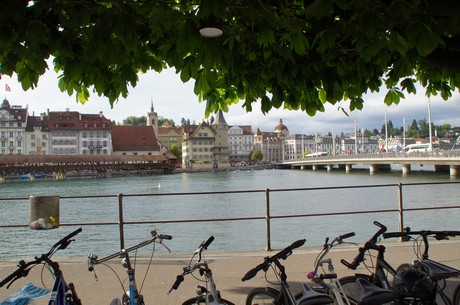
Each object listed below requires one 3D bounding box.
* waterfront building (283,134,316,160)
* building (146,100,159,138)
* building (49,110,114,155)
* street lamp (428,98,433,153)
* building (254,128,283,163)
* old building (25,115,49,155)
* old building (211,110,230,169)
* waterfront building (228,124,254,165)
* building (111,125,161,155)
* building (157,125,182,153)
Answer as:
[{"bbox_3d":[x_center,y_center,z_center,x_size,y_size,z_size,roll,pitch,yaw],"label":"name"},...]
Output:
[{"bbox_3d":[43.610,-2.360,232.400,24.310,19.200,15.000,-1,-2,-15],"label":"waterfront building"},{"bbox_3d":[-35.210,-8.850,156.670,5.000,32.900,5.000,-1,-2,-20],"label":"building"},{"bbox_3d":[-59.450,-4.340,139.190,22.120,24.400,14.500,-1,-2,-18],"label":"building"},{"bbox_3d":[40.870,-5.020,70.130,0.450,12.000,0.450,-2,-2,-8],"label":"street lamp"},{"bbox_3d":[19.900,-3.970,214.500,19.600,22.900,16.000,-1,-2,-25],"label":"building"},{"bbox_3d":[-73.290,-3.210,133.860,7.720,22.700,14.000,-1,-2,-18],"label":"old building"},{"bbox_3d":[-4.190,-6.410,146.160,7.200,26.200,7.200,-1,-2,-18],"label":"old building"},{"bbox_3d":[4.210,-4.340,207.270,15.900,24.200,15.000,-1,-2,-20],"label":"waterfront building"},{"bbox_3d":[-40.790,-2.050,148.500,19.050,19.200,15.500,-1,-2,-20],"label":"building"},{"bbox_3d":[-33.520,-2.300,188.840,13.690,21.400,14.000,-1,-2,-18],"label":"building"}]

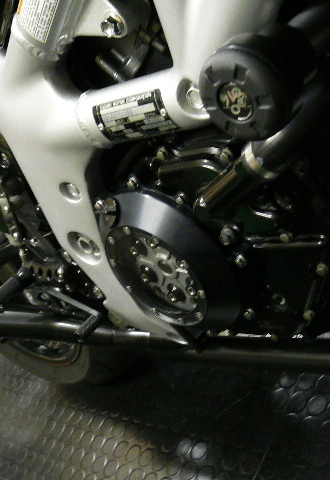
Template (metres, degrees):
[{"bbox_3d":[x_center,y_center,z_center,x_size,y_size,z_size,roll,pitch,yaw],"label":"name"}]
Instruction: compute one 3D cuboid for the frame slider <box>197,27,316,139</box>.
[{"bbox_3d":[0.056,-0.094,0.381,0.060,0.060,0.055,-5,34,51],"label":"frame slider"}]

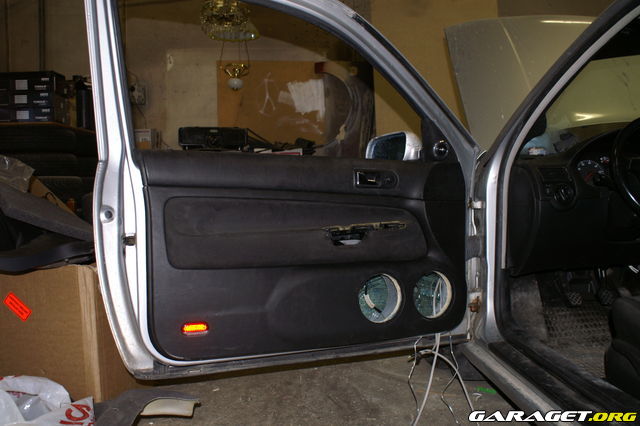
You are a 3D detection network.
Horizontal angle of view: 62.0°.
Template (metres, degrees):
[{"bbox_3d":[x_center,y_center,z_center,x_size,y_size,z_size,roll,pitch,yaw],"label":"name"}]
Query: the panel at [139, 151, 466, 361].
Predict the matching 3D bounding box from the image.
[{"bbox_3d":[0.022,0.128,1.716,1.120,0.629,0.110,-2,5,-21],"label":"panel"}]

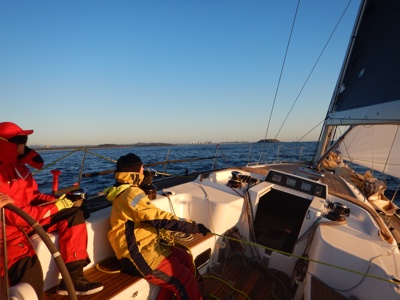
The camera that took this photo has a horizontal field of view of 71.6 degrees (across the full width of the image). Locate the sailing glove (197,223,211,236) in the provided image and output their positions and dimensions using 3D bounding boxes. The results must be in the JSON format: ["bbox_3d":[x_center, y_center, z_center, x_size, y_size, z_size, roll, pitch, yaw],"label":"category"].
[{"bbox_3d":[0.029,0.615,2.150,0.110,0.090,0.090,21,-11,-30],"label":"sailing glove"}]

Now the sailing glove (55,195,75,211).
[{"bbox_3d":[-0.782,0.303,1.600,0.120,0.085,0.090,-3,1,-30],"label":"sailing glove"}]

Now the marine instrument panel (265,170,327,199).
[{"bbox_3d":[1.070,0.398,3.092,0.665,0.145,0.070,14,-9,29],"label":"marine instrument panel"}]

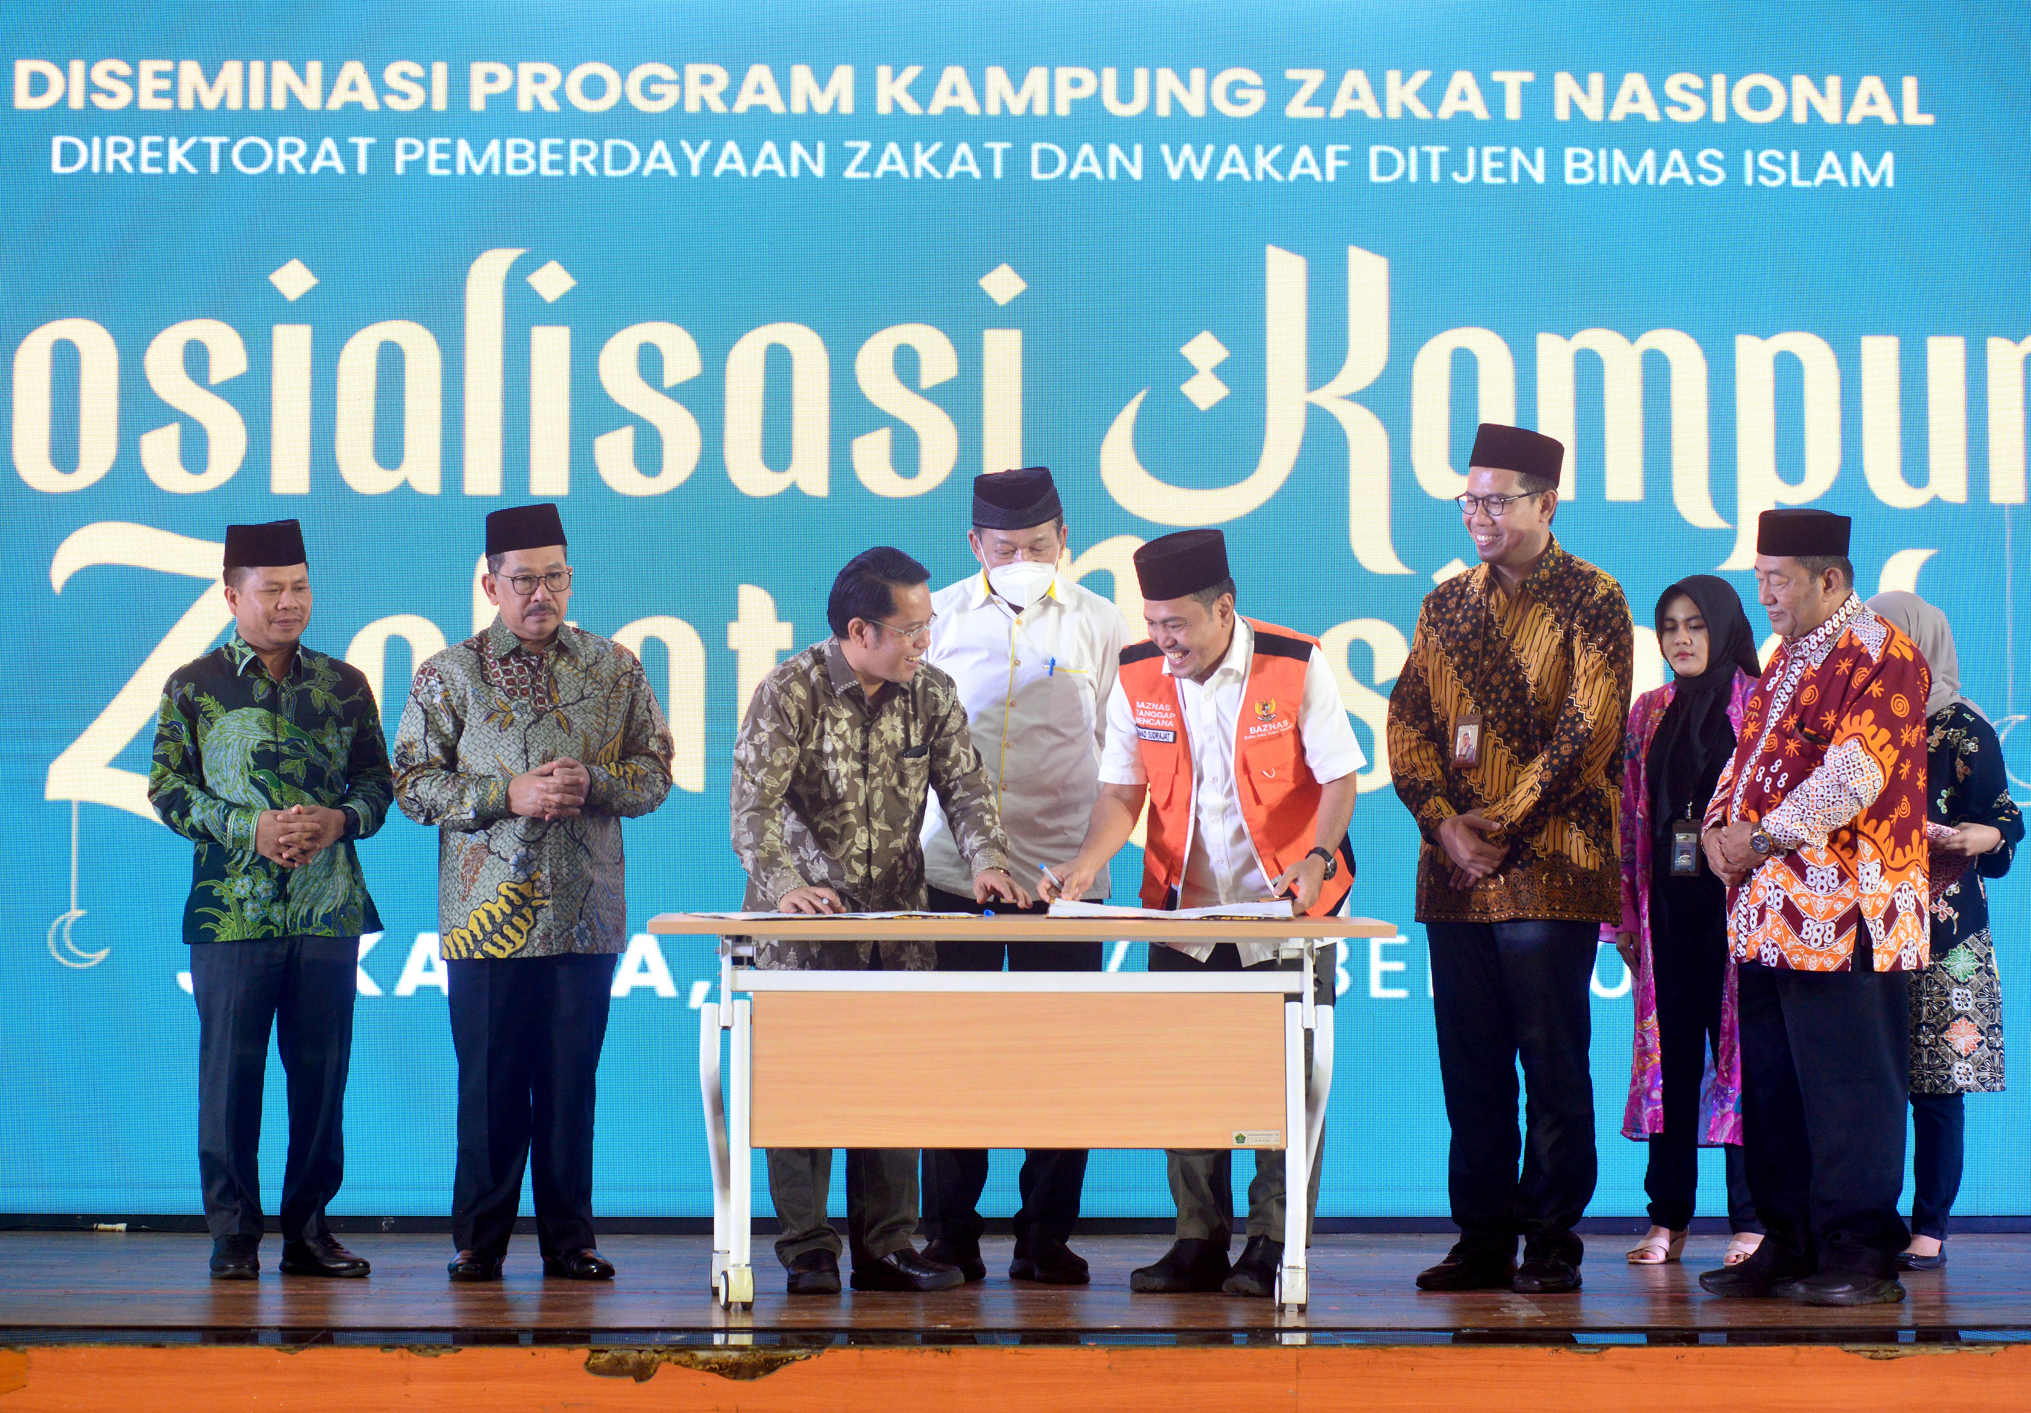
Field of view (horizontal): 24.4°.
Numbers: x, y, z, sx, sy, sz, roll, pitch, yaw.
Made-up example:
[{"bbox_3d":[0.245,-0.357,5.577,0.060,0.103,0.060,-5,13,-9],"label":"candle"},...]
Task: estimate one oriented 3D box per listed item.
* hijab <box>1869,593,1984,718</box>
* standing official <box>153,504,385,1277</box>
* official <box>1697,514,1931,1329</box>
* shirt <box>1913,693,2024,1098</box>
[{"bbox_3d":[2.029,-0.104,10.583,0.290,0.316,0.260,1,-1,-30],"label":"hijab"},{"bbox_3d":[-1.642,0.423,10.394,0.530,1.670,0.380,0,-1,-10],"label":"standing official"},{"bbox_3d":[1.683,0.417,9.924,0.430,1.667,0.520,1,-1,-38],"label":"official"},{"bbox_3d":[2.094,0.426,10.554,0.340,0.879,0.390,1,-1,-35],"label":"shirt"}]

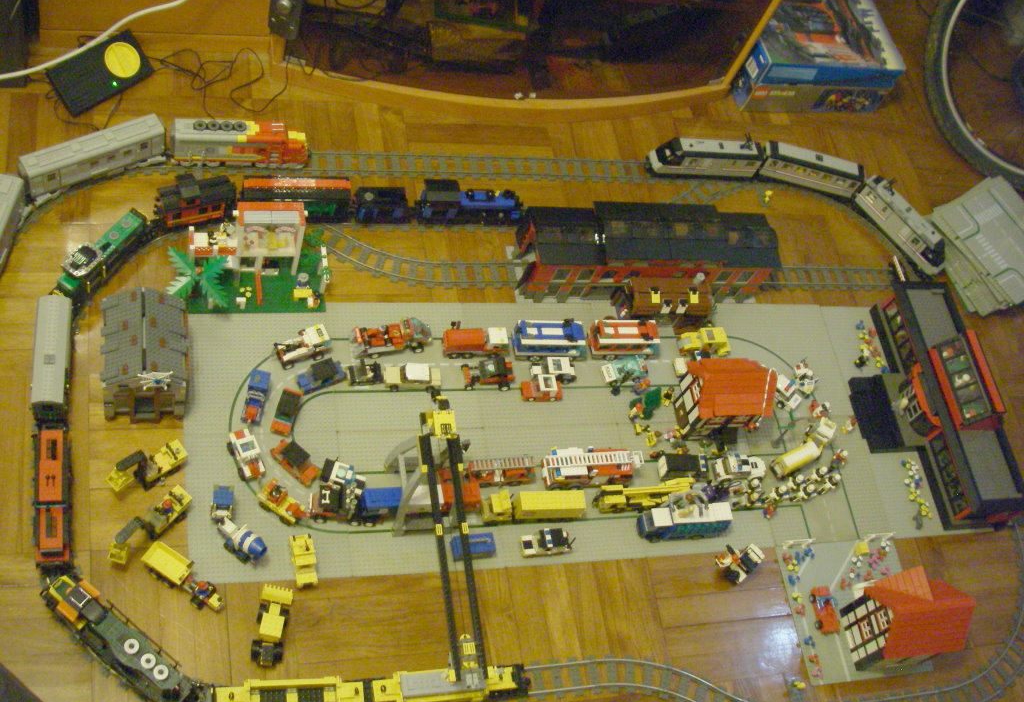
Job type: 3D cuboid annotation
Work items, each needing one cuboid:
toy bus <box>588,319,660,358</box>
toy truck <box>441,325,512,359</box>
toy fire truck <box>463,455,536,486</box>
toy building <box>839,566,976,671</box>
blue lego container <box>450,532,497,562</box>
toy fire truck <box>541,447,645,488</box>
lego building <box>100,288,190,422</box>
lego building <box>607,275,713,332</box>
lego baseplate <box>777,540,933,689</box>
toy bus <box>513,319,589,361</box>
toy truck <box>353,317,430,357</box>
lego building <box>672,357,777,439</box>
[{"bbox_3d":[0.218,-0.024,2.141,0.132,0.056,0.051,-1,61,-17],"label":"toy bus"},{"bbox_3d":[-0.065,-0.016,2.057,0.117,0.044,0.036,-1,61,-17],"label":"toy truck"},{"bbox_3d":[-0.013,0.210,1.942,0.119,0.046,0.035,-1,61,-17],"label":"toy fire truck"},{"bbox_3d":[0.692,0.461,1.955,0.178,0.143,0.148,-1,61,-17],"label":"toy building"},{"bbox_3d":[-0.062,0.327,1.871,0.070,0.026,0.034,-2,62,-18],"label":"blue lego container"},{"bbox_3d":[0.143,0.206,1.982,0.174,0.062,0.052,-1,61,-17],"label":"toy fire truck"},{"bbox_3d":[-0.594,0.009,1.811,0.133,0.162,0.160,-1,61,-17],"label":"lego building"},{"bbox_3d":[0.291,-0.092,2.167,0.162,0.115,0.082,-1,61,-17],"label":"lego building"},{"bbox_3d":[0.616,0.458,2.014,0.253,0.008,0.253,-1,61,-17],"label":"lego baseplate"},{"bbox_3d":[0.075,-0.023,2.096,0.134,0.056,0.051,-1,61,-17],"label":"toy bus"},{"bbox_3d":[-0.217,-0.024,2.011,0.136,0.050,0.046,-5,63,-20],"label":"toy truck"},{"bbox_3d":[0.398,0.079,2.085,0.154,0.142,0.128,-1,61,-17],"label":"lego building"}]

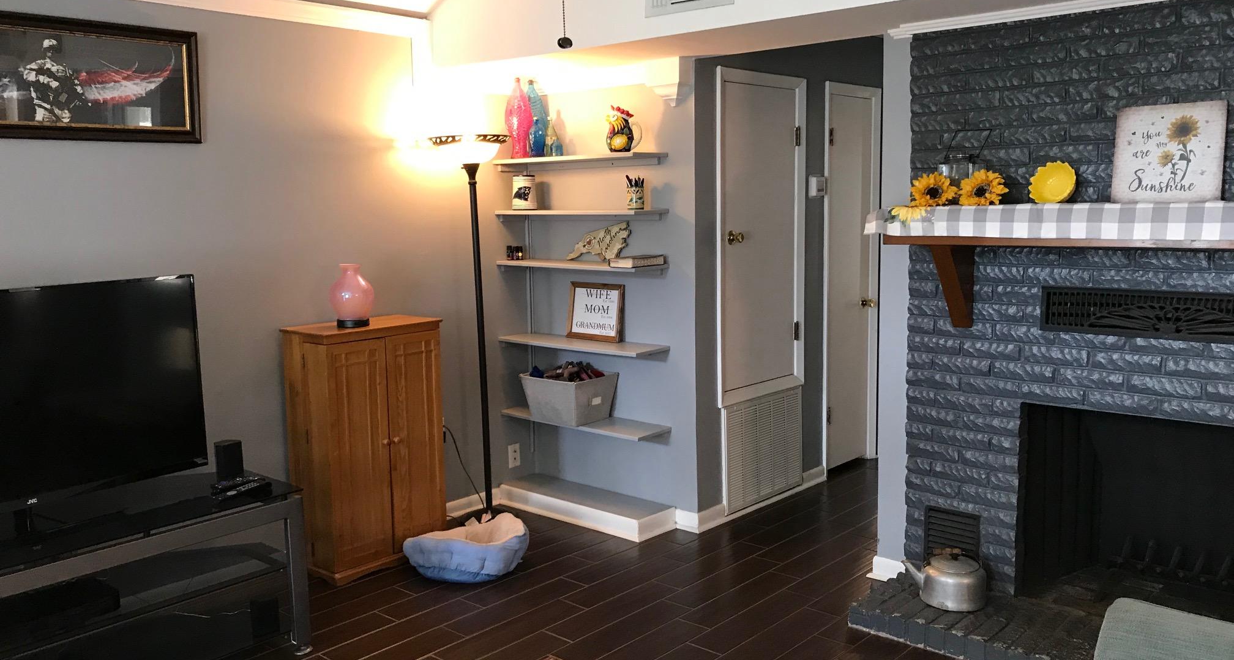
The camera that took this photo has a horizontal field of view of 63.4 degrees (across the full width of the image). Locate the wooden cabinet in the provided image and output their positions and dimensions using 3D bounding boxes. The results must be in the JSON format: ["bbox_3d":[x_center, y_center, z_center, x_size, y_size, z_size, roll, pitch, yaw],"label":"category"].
[{"bbox_3d":[-1.047,0.479,4.252,0.310,1.008,0.594,5,10,40],"label":"wooden cabinet"}]

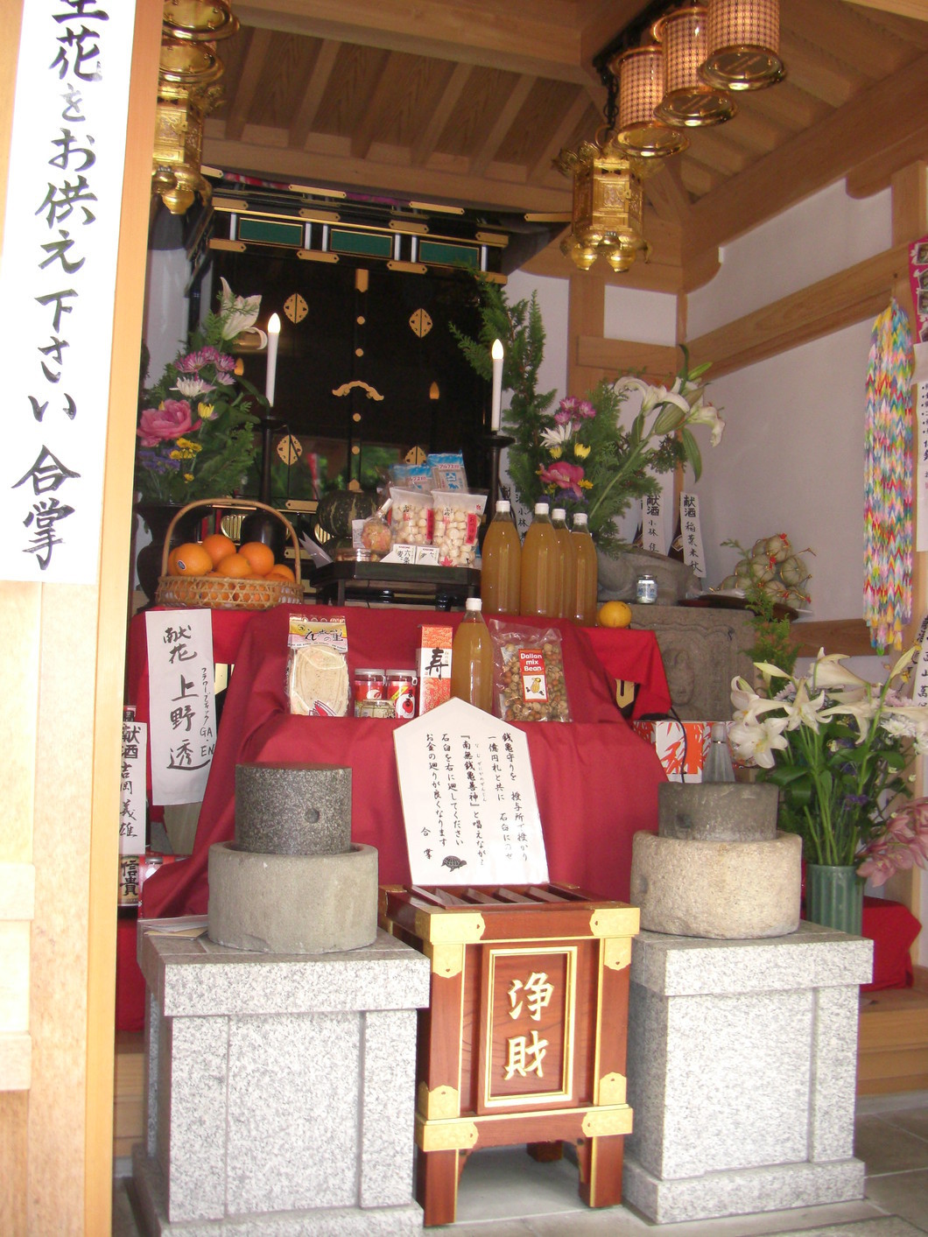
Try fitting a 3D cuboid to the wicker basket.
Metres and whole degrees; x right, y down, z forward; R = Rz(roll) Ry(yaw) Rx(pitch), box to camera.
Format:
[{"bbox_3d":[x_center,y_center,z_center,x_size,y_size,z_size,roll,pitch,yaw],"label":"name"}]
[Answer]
[{"bbox_3d":[-0.542,-0.149,3.140,0.335,0.250,0.270,3,-3,-20],"label":"wicker basket"}]

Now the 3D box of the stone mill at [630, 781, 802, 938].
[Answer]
[{"bbox_3d":[0.539,0.500,2.881,0.356,0.292,0.356,2,-3,0],"label":"stone mill"}]

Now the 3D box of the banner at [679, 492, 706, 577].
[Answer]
[{"bbox_3d":[0.740,-0.266,4.378,0.062,0.278,0.012,-2,-13,-24],"label":"banner"}]

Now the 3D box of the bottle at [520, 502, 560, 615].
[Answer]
[{"bbox_3d":[0.187,-0.142,3.317,0.097,0.280,0.097,2,-3,0],"label":"bottle"}]

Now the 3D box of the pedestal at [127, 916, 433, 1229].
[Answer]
[{"bbox_3d":[-0.356,0.855,2.531,0.468,0.530,0.462,3,-3,-19],"label":"pedestal"}]

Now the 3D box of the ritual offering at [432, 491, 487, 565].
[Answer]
[{"bbox_3d":[-0.016,-0.226,3.471,0.136,0.211,0.062,3,-14,-19],"label":"ritual offering"}]

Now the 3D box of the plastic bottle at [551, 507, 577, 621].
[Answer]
[{"bbox_3d":[0.234,-0.133,3.389,0.097,0.280,0.097,2,-3,0],"label":"plastic bottle"}]

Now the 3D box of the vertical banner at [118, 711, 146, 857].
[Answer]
[{"bbox_3d":[-0.715,0.363,2.920,0.068,0.300,0.012,3,-3,-20],"label":"vertical banner"}]

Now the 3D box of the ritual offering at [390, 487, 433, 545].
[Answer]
[{"bbox_3d":[-0.121,-0.237,3.481,0.136,0.211,0.062,3,-14,-19],"label":"ritual offering"}]

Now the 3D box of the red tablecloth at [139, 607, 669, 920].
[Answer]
[{"bbox_3d":[-0.125,0.348,3.251,1.298,0.711,0.682,3,-4,-19],"label":"red tablecloth"}]

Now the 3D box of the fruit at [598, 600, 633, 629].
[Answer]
[{"bbox_3d":[0.392,-0.010,3.520,0.086,0.076,0.086,2,-3,0],"label":"fruit"}]

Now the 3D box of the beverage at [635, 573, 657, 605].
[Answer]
[{"bbox_3d":[0.535,-0.086,3.980,0.059,0.088,0.059,2,-3,0],"label":"beverage"}]

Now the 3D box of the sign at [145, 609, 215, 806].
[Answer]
[{"bbox_3d":[-0.618,0.197,2.987,0.144,0.427,0.012,-2,-2,-20],"label":"sign"}]

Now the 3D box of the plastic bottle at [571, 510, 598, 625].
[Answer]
[{"bbox_3d":[0.310,-0.133,3.580,0.096,0.298,0.096,2,-3,0],"label":"plastic bottle"}]

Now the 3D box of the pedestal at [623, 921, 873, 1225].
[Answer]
[{"bbox_3d":[0.507,0.886,2.805,0.465,0.490,0.474,3,-4,-19],"label":"pedestal"}]

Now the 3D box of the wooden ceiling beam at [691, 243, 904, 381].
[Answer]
[{"bbox_3d":[1.105,-1.004,4.567,0.110,0.130,1.300,3,-3,-20],"label":"wooden ceiling beam"}]

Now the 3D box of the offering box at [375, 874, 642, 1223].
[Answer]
[{"bbox_3d":[0.079,0.850,2.720,0.435,0.585,0.355,3,-3,-19],"label":"offering box"}]

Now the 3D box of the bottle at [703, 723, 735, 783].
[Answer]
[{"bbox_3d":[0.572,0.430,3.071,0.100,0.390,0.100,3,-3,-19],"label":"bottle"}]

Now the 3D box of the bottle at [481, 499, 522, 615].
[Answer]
[{"bbox_3d":[0.092,-0.143,3.330,0.096,0.298,0.096,2,-3,0],"label":"bottle"}]

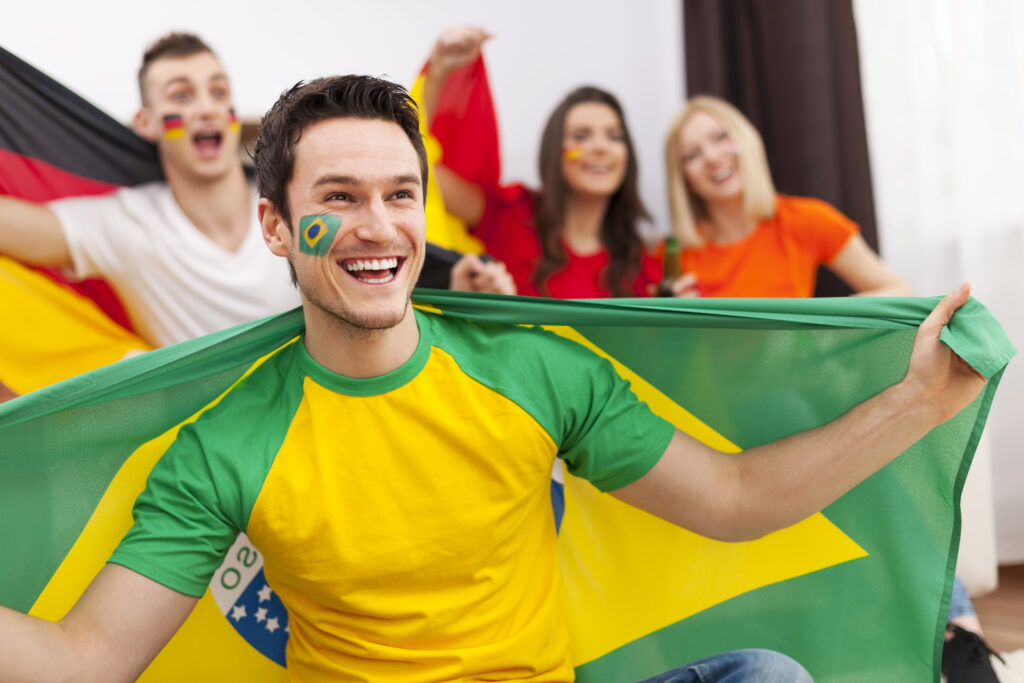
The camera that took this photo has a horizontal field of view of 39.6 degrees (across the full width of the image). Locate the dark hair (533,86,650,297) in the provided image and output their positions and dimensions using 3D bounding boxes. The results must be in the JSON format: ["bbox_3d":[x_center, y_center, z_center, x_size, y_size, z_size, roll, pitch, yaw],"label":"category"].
[{"bbox_3d":[0.160,-0.295,2.840,0.235,0.430,0.230,-1,1,-5],"label":"dark hair"}]

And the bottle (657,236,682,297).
[{"bbox_3d":[0.307,-0.085,2.740,0.063,0.240,0.063,-1,1,0],"label":"bottle"}]

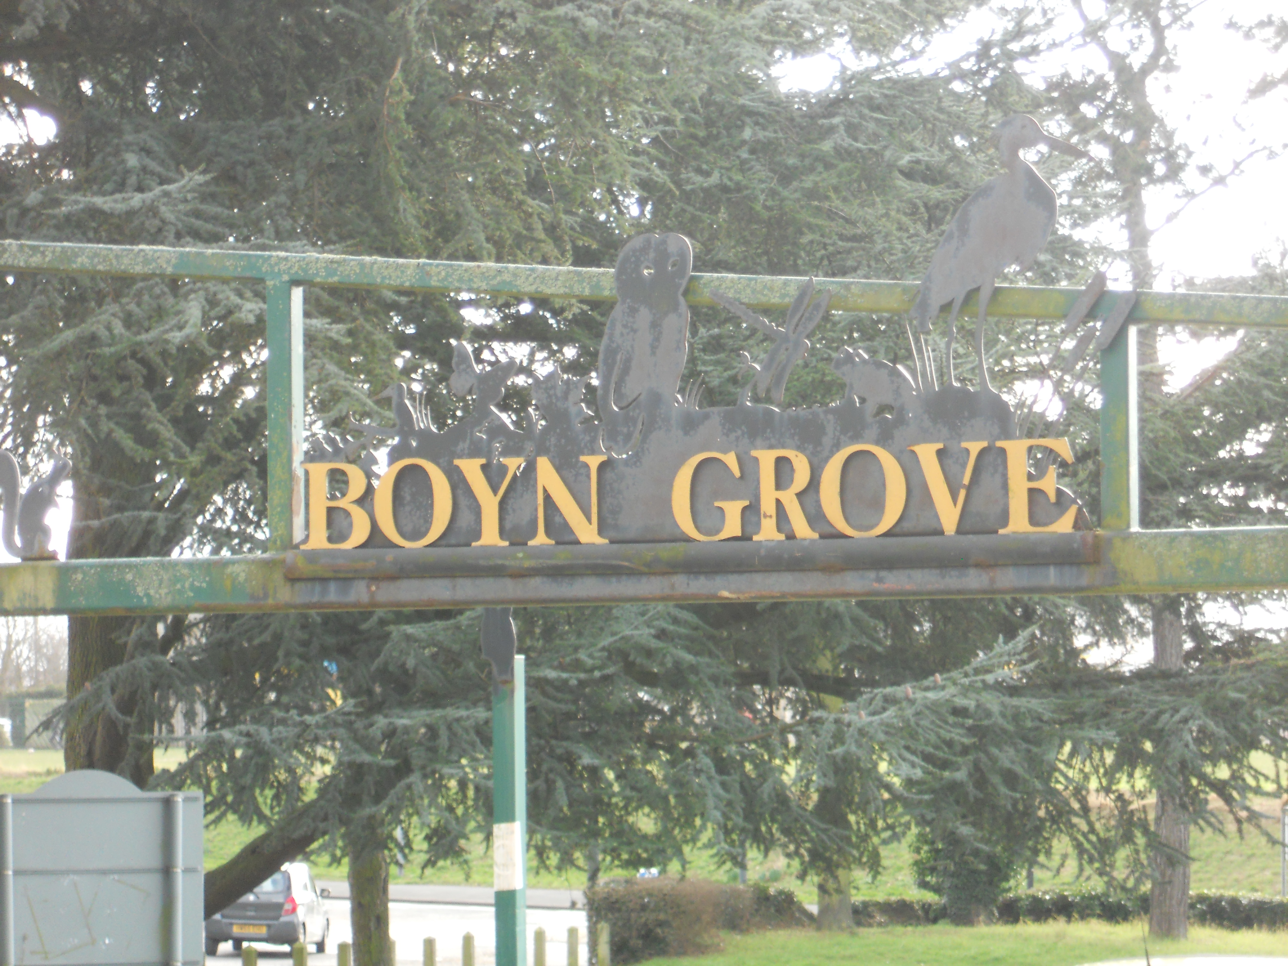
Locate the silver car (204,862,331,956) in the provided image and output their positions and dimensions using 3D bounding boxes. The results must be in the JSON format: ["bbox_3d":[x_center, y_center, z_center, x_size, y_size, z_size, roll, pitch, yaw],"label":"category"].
[{"bbox_3d":[-6.040,6.850,64.900,1.630,1.520,3.650,0,-5,4],"label":"silver car"}]

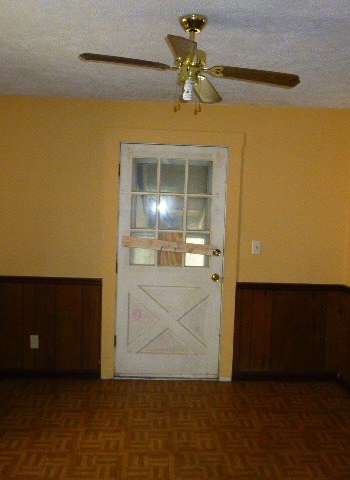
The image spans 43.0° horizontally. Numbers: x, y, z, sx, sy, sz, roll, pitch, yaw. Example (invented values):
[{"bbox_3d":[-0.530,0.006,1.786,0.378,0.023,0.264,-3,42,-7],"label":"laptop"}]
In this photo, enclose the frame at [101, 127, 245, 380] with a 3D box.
[{"bbox_3d":[-0.030,0.150,3.857,1.165,2.160,0.100,2,3,-2],"label":"frame"}]

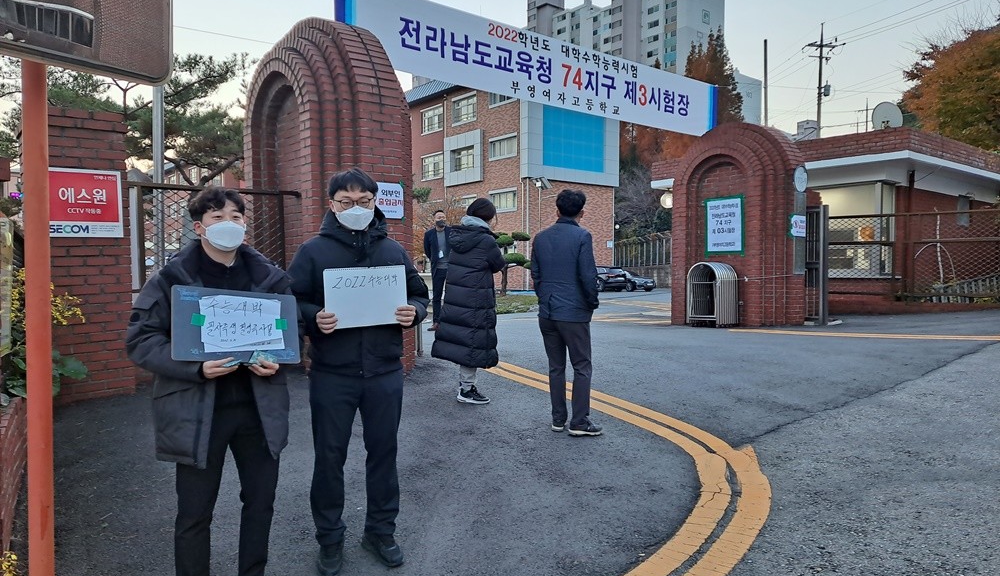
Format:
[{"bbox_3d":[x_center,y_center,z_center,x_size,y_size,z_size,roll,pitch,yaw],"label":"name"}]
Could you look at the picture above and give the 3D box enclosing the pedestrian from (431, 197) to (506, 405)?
[{"bbox_3d":[-0.248,0.098,5.450,0.460,1.600,0.500,-2,3,-32],"label":"pedestrian"}]

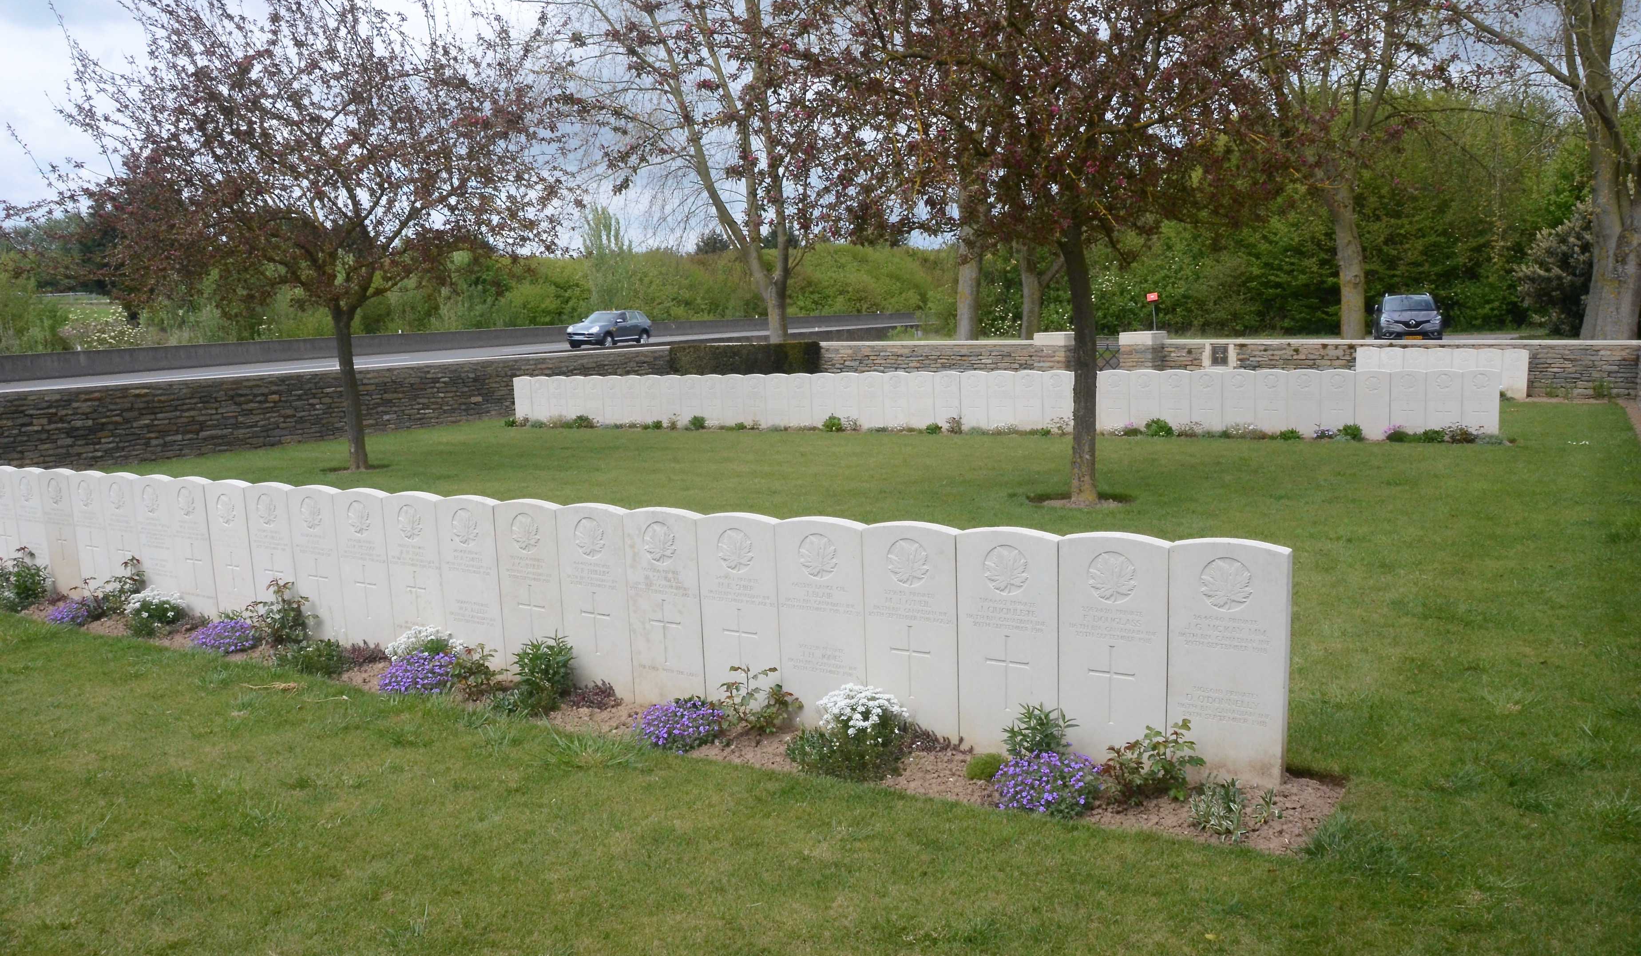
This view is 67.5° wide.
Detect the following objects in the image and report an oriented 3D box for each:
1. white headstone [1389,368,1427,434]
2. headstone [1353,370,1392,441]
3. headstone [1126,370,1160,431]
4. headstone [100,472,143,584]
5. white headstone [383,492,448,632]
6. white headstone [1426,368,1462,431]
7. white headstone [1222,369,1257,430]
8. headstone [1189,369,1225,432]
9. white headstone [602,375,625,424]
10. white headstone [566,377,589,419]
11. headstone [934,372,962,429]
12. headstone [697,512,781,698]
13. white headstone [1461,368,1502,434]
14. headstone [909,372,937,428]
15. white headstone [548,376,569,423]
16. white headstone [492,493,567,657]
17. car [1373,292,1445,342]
[{"bbox_3d":[6.608,-0.816,13.801,0.381,0.800,0.078,2,9,30],"label":"white headstone"},{"bbox_3d":[6.319,-0.845,14.044,0.381,0.825,0.078,3,10,30],"label":"headstone"},{"bbox_3d":[4.043,-0.931,15.262,0.381,0.800,0.078,2,9,30],"label":"headstone"},{"bbox_3d":[-4.163,0.373,7.389,0.381,0.835,0.078,3,10,31],"label":"headstone"},{"bbox_3d":[-1.931,0.476,5.951,0.381,0.825,0.078,3,10,31],"label":"white headstone"},{"bbox_3d":[7.027,-0.841,13.846,0.381,0.770,0.078,2,9,30],"label":"white headstone"},{"bbox_3d":[5.004,-0.895,14.672,0.381,0.813,0.076,2,9,30],"label":"white headstone"},{"bbox_3d":[4.713,-0.914,14.958,0.381,0.825,0.078,3,10,30],"label":"headstone"},{"bbox_3d":[-3.245,-1.214,19.444,0.381,0.813,0.076,2,9,30],"label":"white headstone"},{"bbox_3d":[-3.898,-1.238,19.801,0.381,0.800,0.078,2,9,30],"label":"white headstone"},{"bbox_3d":[1.726,-1.023,16.484,0.380,0.800,0.076,3,10,30],"label":"headstone"},{"bbox_3d":[-0.307,0.554,4.940,0.381,0.830,0.078,2,9,30],"label":"headstone"},{"bbox_3d":[7.233,-0.787,13.453,0.381,0.800,0.078,2,9,30],"label":"white headstone"},{"bbox_3d":[1.400,-1.042,16.760,0.381,0.813,0.076,2,9,30],"label":"headstone"},{"bbox_3d":[-4.216,-1.259,20.022,0.381,0.780,0.078,2,9,30],"label":"white headstone"},{"bbox_3d":[-1.278,0.504,5.525,0.380,0.830,0.076,3,10,31],"label":"white headstone"},{"bbox_3d":[18.622,-5.028,38.990,1.880,1.660,4.600,1,8,21],"label":"car"}]

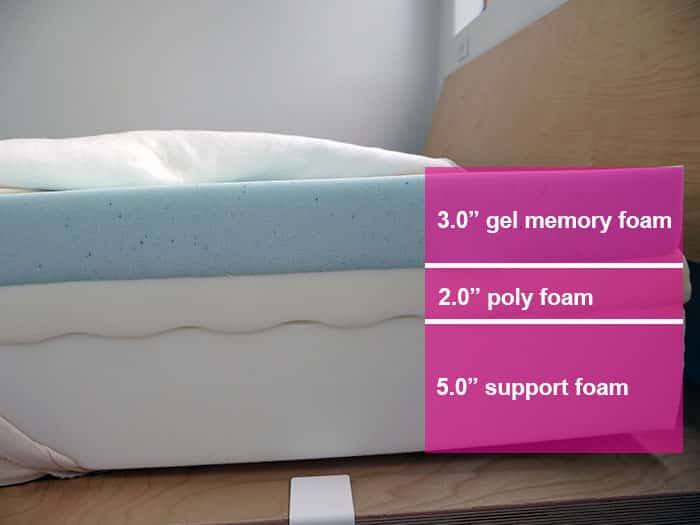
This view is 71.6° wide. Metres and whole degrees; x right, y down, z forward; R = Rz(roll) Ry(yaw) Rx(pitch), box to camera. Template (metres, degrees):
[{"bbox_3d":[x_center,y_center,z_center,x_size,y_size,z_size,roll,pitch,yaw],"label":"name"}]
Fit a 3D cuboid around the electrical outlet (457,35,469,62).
[{"bbox_3d":[0.400,-0.758,1.719,0.010,0.073,0.115,-3,13,-2],"label":"electrical outlet"}]

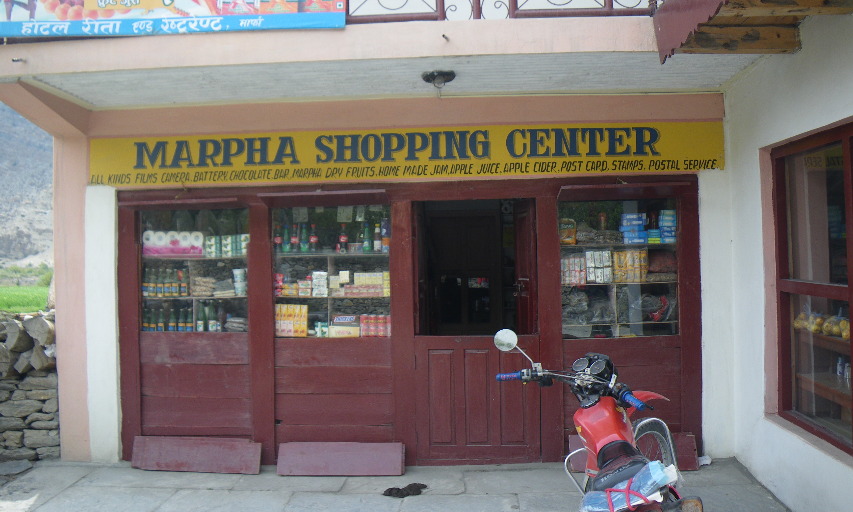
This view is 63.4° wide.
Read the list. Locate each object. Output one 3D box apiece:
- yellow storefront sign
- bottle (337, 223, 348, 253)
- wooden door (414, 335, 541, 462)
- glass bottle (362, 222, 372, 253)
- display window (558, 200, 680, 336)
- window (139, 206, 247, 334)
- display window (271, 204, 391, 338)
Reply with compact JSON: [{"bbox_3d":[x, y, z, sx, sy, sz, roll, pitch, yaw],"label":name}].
[{"bbox_3d":[-0.203,-0.762,5.215,4.787,0.365,0.040,-1,0,3],"label":"yellow storefront sign"},{"bbox_3d":[-0.657,-0.139,5.486,0.066,0.238,0.066,-1,0,3],"label":"bottle"},{"bbox_3d":[0.390,1.086,5.279,0.951,0.960,0.050,-1,0,3],"label":"wooden door"},{"bbox_3d":[-0.468,-0.139,5.476,0.066,0.238,0.066,-1,0,3],"label":"glass bottle"},{"bbox_3d":[1.459,0.097,5.273,0.885,1.041,0.100,-1,0,3],"label":"display window"},{"bbox_3d":[-1.812,0.115,5.445,0.863,0.962,0.100,-1,0,3],"label":"window"},{"bbox_3d":[-0.730,0.123,5.388,0.917,1.023,0.100,-1,0,3],"label":"display window"}]

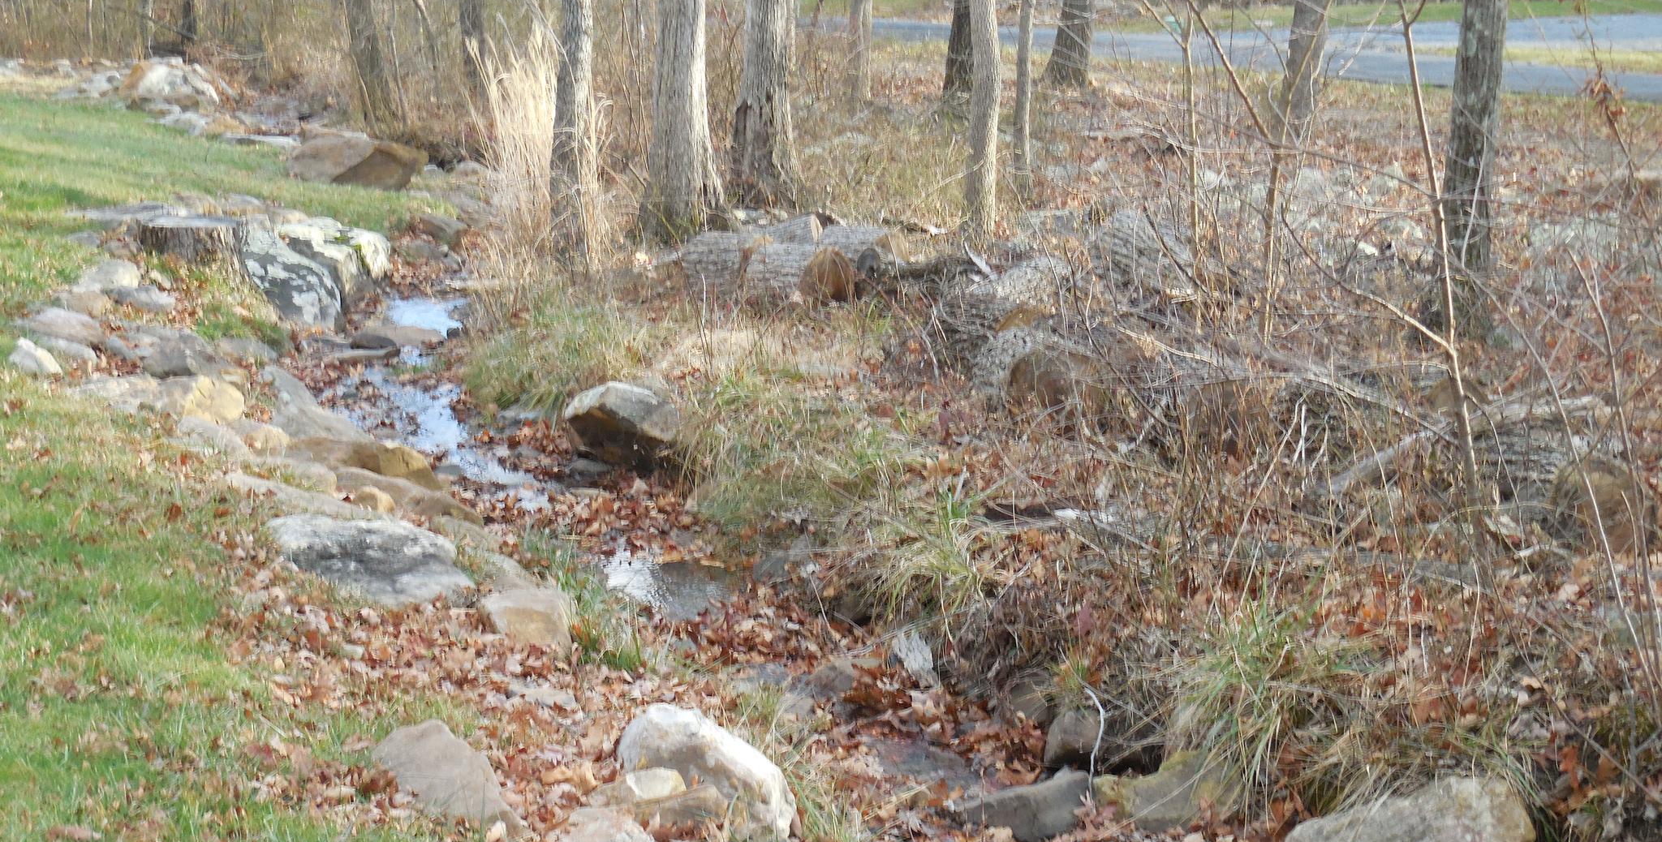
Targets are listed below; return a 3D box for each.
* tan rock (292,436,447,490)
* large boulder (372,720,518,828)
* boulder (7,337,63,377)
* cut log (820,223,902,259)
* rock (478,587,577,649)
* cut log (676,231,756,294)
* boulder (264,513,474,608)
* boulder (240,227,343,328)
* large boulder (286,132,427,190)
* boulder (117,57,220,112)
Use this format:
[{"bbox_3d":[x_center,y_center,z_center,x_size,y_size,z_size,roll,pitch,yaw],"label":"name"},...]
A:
[{"bbox_3d":[-2.143,0.190,13.600,0.680,0.230,0.420,3,10,15],"label":"tan rock"},{"bbox_3d":[-1.161,1.061,8.800,0.420,0.270,0.360,3,10,20],"label":"large boulder"},{"bbox_3d":[-3.992,-0.316,14.700,0.270,0.170,0.200,3,10,20],"label":"boulder"},{"bbox_3d":[0.200,-1.069,18.000,0.550,0.310,0.320,7,13,29],"label":"cut log"},{"bbox_3d":[-1.159,0.762,11.200,0.360,0.180,0.300,0,12,0],"label":"rock"},{"bbox_3d":[-0.655,-0.948,17.600,0.500,0.350,0.360,6,13,27],"label":"cut log"},{"bbox_3d":[-1.768,0.534,11.200,0.780,0.290,0.500,3,10,20],"label":"boulder"},{"bbox_3d":[-3.220,-0.853,17.500,0.620,0.580,0.600,3,10,20],"label":"boulder"},{"bbox_3d":[-3.970,-2.178,24.500,1.120,0.450,0.800,3,10,15],"label":"large boulder"},{"bbox_3d":[-6.319,-3.209,28.000,1.000,0.460,0.750,0,12,0],"label":"boulder"}]

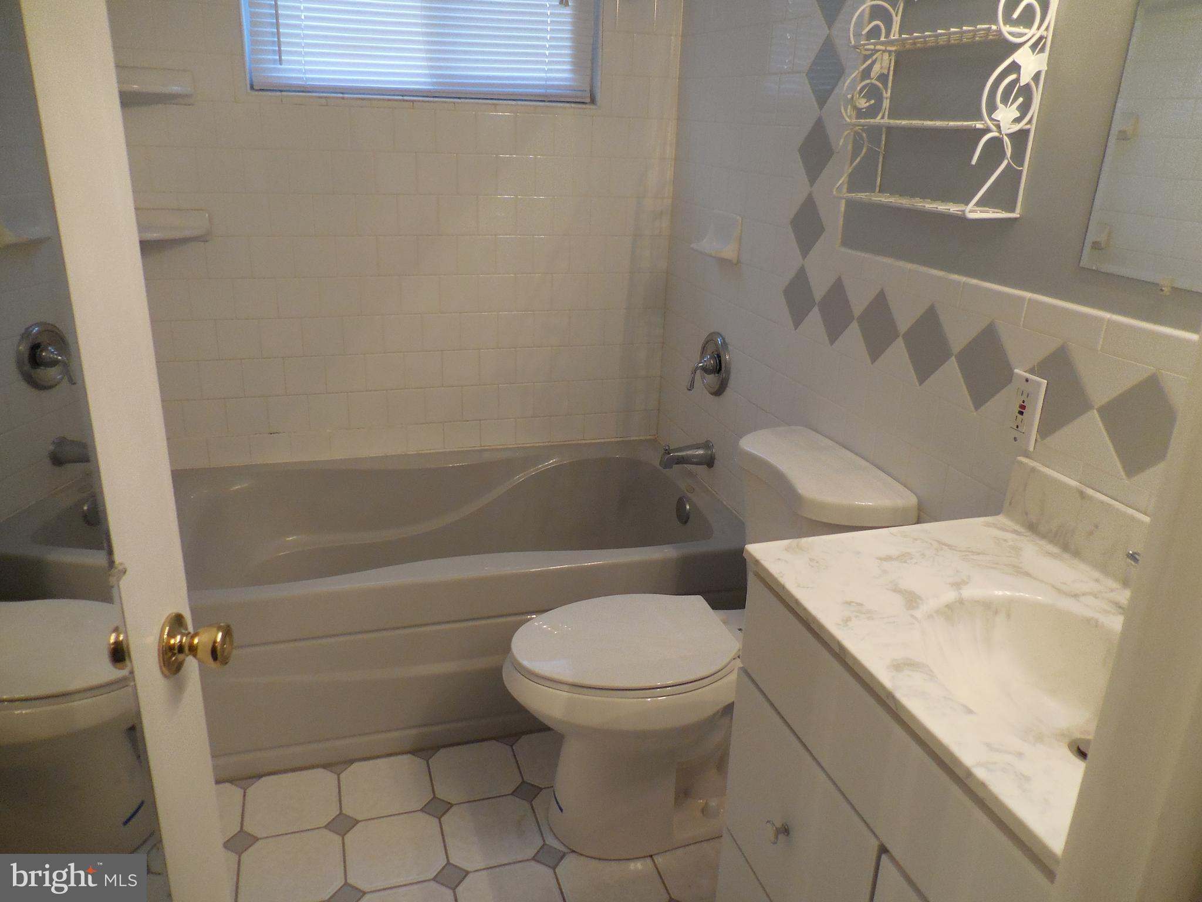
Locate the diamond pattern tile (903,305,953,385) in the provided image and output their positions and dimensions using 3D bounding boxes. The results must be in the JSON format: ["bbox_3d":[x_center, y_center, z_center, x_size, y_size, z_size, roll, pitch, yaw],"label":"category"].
[{"bbox_3d":[0.571,-0.183,1.517,0.010,0.147,0.147,-4,22,-17],"label":"diamond pattern tile"}]

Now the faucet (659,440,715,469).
[{"bbox_3d":[0.243,0.017,2.486,0.161,0.083,0.064,-4,22,-17],"label":"faucet"}]

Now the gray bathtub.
[{"bbox_3d":[-0.427,0.365,2.425,1.524,0.474,0.810,-4,22,-17],"label":"gray bathtub"}]

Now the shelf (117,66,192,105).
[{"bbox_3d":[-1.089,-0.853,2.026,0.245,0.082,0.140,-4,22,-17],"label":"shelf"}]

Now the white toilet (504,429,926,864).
[{"bbox_3d":[0.152,0.412,1.766,0.710,0.802,0.455,-4,22,-17],"label":"white toilet"}]

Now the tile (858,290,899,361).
[{"bbox_3d":[0.527,-0.235,1.651,0.010,0.147,0.147,-4,22,-17],"label":"tile"}]

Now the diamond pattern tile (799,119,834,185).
[{"bbox_3d":[0.450,-0.623,1.810,0.010,0.147,0.147,-4,22,-17],"label":"diamond pattern tile"}]

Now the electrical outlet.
[{"bbox_3d":[0.664,-0.064,1.360,0.010,0.114,0.070,-4,22,-17],"label":"electrical outlet"}]

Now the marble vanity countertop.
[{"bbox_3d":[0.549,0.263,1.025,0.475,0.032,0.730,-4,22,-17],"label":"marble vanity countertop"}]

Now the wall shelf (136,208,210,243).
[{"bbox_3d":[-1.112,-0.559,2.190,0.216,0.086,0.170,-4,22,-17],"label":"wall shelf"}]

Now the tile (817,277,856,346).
[{"bbox_3d":[0.484,-0.285,1.783,0.010,0.147,0.147,-4,22,-17],"label":"tile"}]

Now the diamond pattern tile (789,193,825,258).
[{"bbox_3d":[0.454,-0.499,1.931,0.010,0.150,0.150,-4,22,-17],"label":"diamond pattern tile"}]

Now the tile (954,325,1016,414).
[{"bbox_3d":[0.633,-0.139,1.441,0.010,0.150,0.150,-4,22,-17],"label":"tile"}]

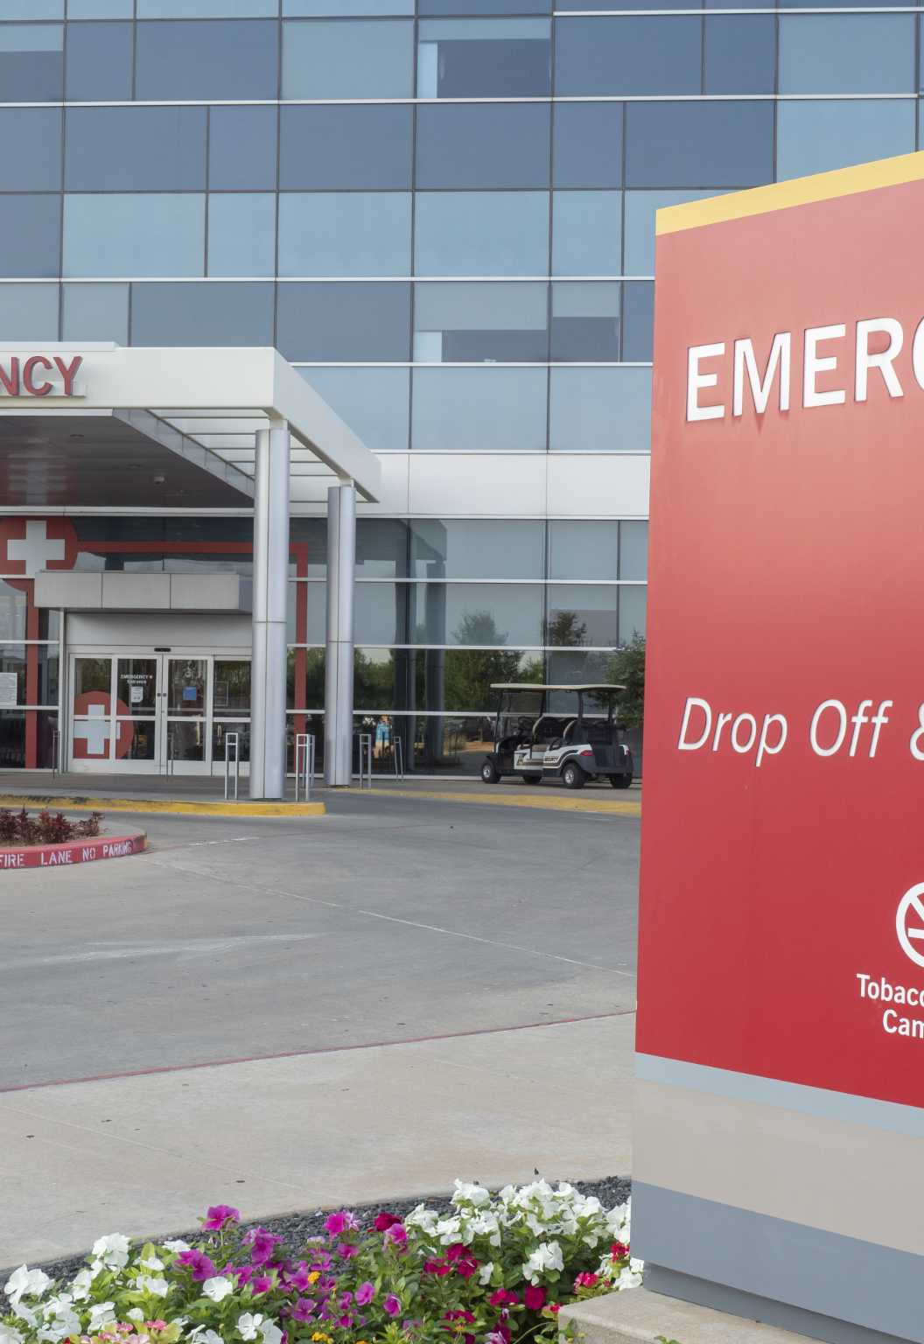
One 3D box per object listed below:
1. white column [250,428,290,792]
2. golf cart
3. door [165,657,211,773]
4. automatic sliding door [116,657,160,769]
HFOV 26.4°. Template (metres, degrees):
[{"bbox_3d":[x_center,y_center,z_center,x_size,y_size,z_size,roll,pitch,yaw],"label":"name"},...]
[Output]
[{"bbox_3d":[-2.574,-0.830,26.500,0.460,5.080,0.460,1,-1,4],"label":"white column"},{"bbox_3d":[1.597,1.085,33.500,1.200,1.750,2.900,2,-1,-33],"label":"golf cart"},{"bbox_3d":[-5.052,0.797,36.365,0.880,2.160,0.070,1,-1,4],"label":"door"},{"bbox_3d":[-6.017,0.786,36.440,0.860,2.160,0.070,1,-1,4],"label":"automatic sliding door"}]

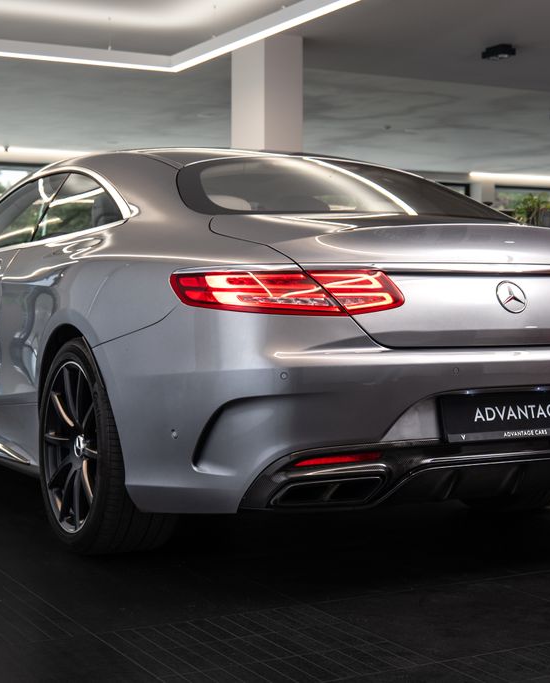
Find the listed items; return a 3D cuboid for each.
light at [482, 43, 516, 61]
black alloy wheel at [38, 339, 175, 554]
[{"bbox_3d":[2.150,-2.773,11.471,0.168,0.095,0.295,-1,2,-29],"label":"light"},{"bbox_3d":[-0.544,0.339,3.912,0.285,0.705,0.705,-1,2,-28],"label":"black alloy wheel"}]

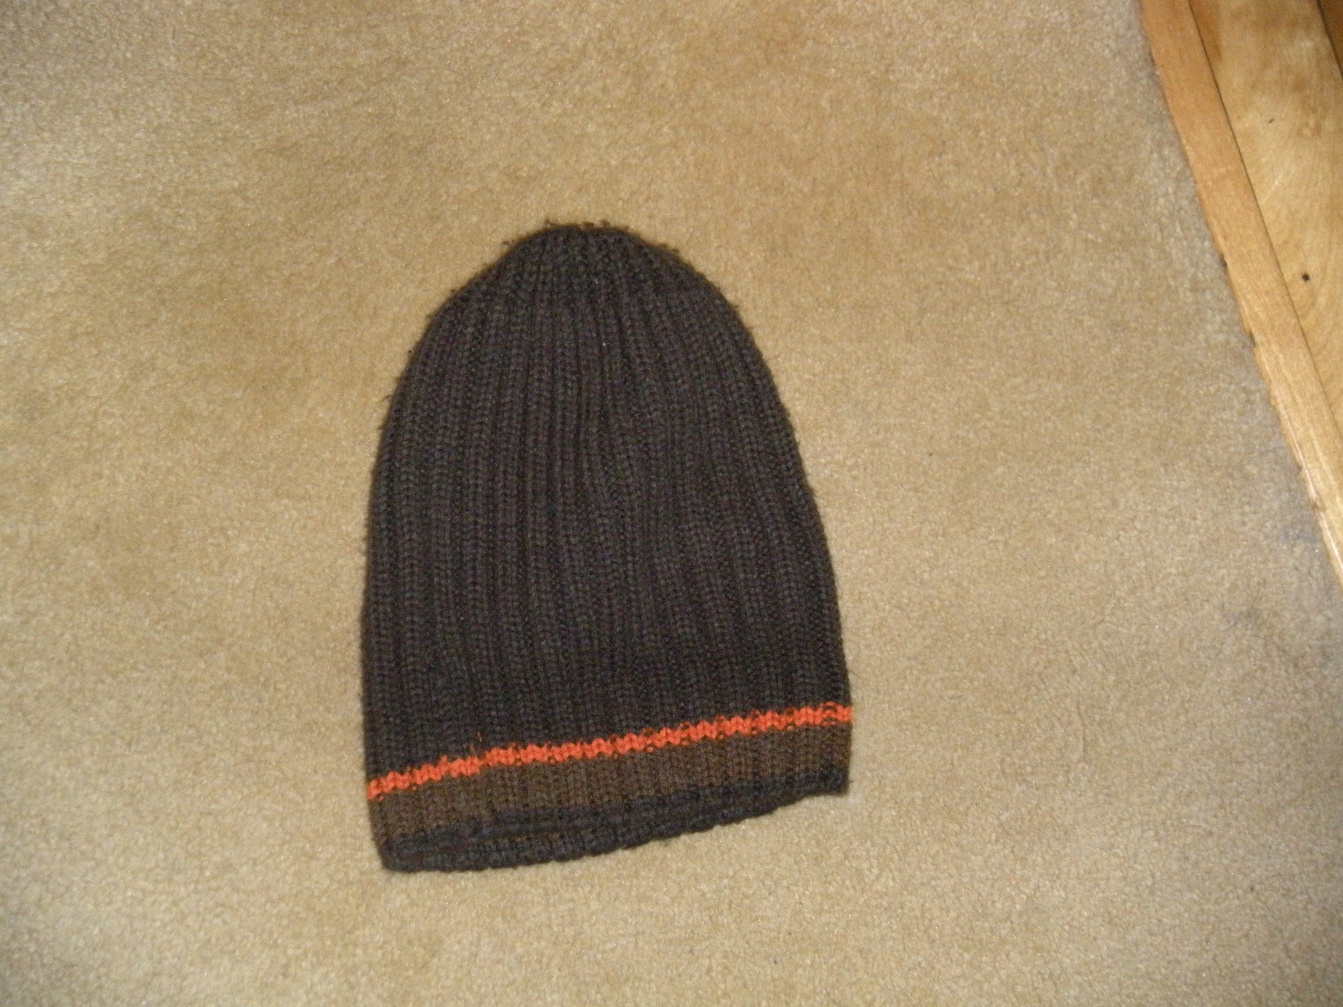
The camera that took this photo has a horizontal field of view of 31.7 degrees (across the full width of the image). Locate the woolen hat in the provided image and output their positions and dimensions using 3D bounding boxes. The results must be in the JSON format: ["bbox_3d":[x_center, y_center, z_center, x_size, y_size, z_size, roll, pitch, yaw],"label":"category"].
[{"bbox_3d":[-0.034,0.011,1.047,0.211,0.035,0.293,-4,73,-1],"label":"woolen hat"}]

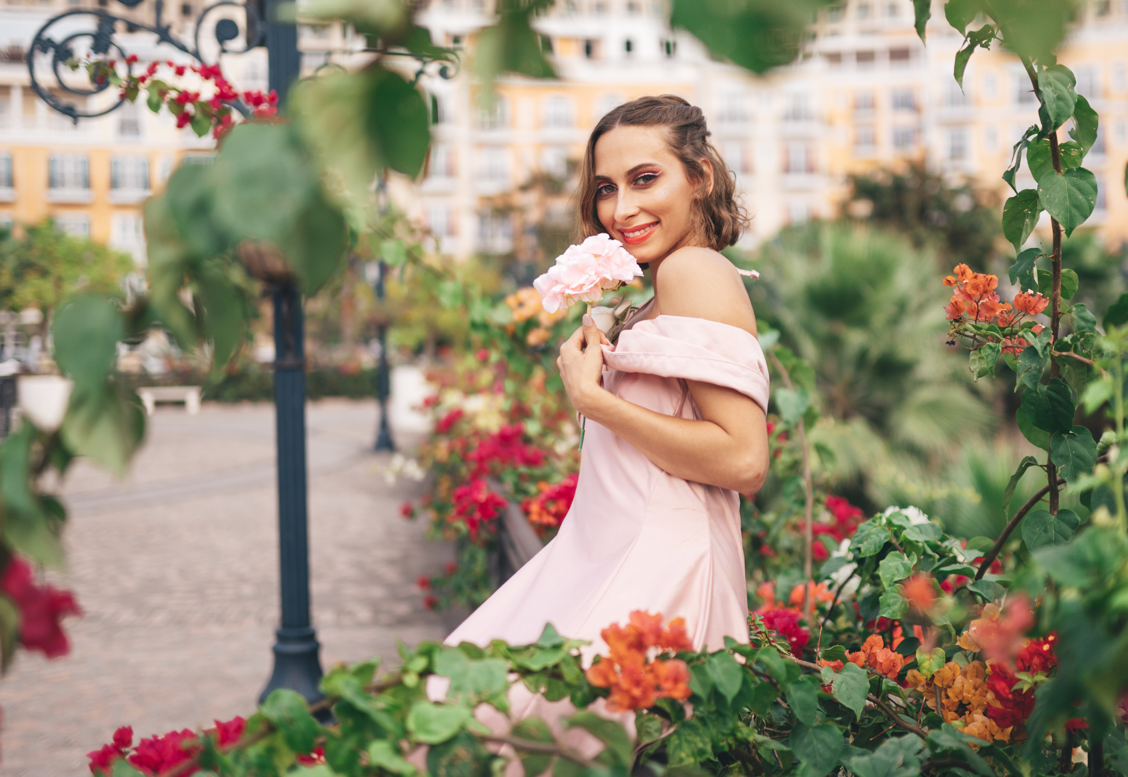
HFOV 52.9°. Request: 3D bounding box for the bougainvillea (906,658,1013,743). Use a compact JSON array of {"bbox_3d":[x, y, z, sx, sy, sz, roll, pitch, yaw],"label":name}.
[{"bbox_3d":[0.522,0.414,1.500,0.138,0.110,0.105,-1,2,0],"label":"bougainvillea"}]

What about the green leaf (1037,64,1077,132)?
[{"bbox_3d":[0.649,-0.382,1.490,0.056,0.088,0.030,1,3,11],"label":"green leaf"}]

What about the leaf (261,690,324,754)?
[{"bbox_3d":[-0.273,0.331,1.130,0.055,0.063,0.022,-13,-12,-10],"label":"leaf"}]

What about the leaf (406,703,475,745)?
[{"bbox_3d":[-0.121,0.334,1.130,0.068,0.048,0.020,4,-37,-1],"label":"leaf"}]

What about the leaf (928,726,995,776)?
[{"bbox_3d":[0.455,0.414,1.300,0.078,0.055,0.050,0,2,19],"label":"leaf"}]

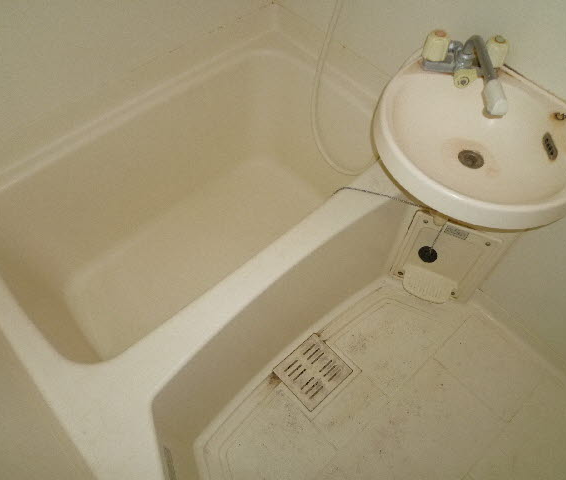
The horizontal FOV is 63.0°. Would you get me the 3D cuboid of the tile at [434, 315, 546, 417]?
[{"bbox_3d":[0.578,0.365,1.306,0.175,0.010,0.248,-37,62,-22],"label":"tile"}]

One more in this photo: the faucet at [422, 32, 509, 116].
[{"bbox_3d":[0.359,-0.340,0.911,0.163,0.087,0.157,6,55,5],"label":"faucet"}]

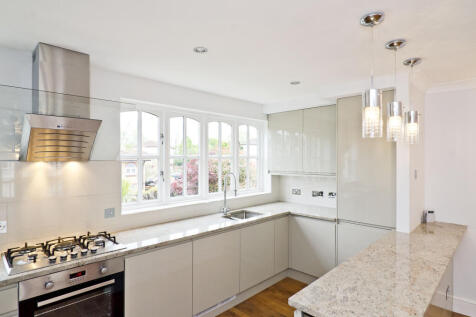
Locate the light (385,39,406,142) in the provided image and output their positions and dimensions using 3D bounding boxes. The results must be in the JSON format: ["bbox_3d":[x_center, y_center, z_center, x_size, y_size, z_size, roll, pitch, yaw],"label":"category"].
[{"bbox_3d":[1.155,-0.474,1.836,0.130,0.723,0.130,0,0,-43],"label":"light"}]

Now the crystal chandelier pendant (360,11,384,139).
[{"bbox_3d":[0.798,-0.474,1.492,0.130,0.723,0.130,0,0,-43],"label":"crystal chandelier pendant"}]

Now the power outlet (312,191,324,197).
[{"bbox_3d":[1.161,0.520,3.653,0.015,0.081,0.170,0,0,-43],"label":"power outlet"}]

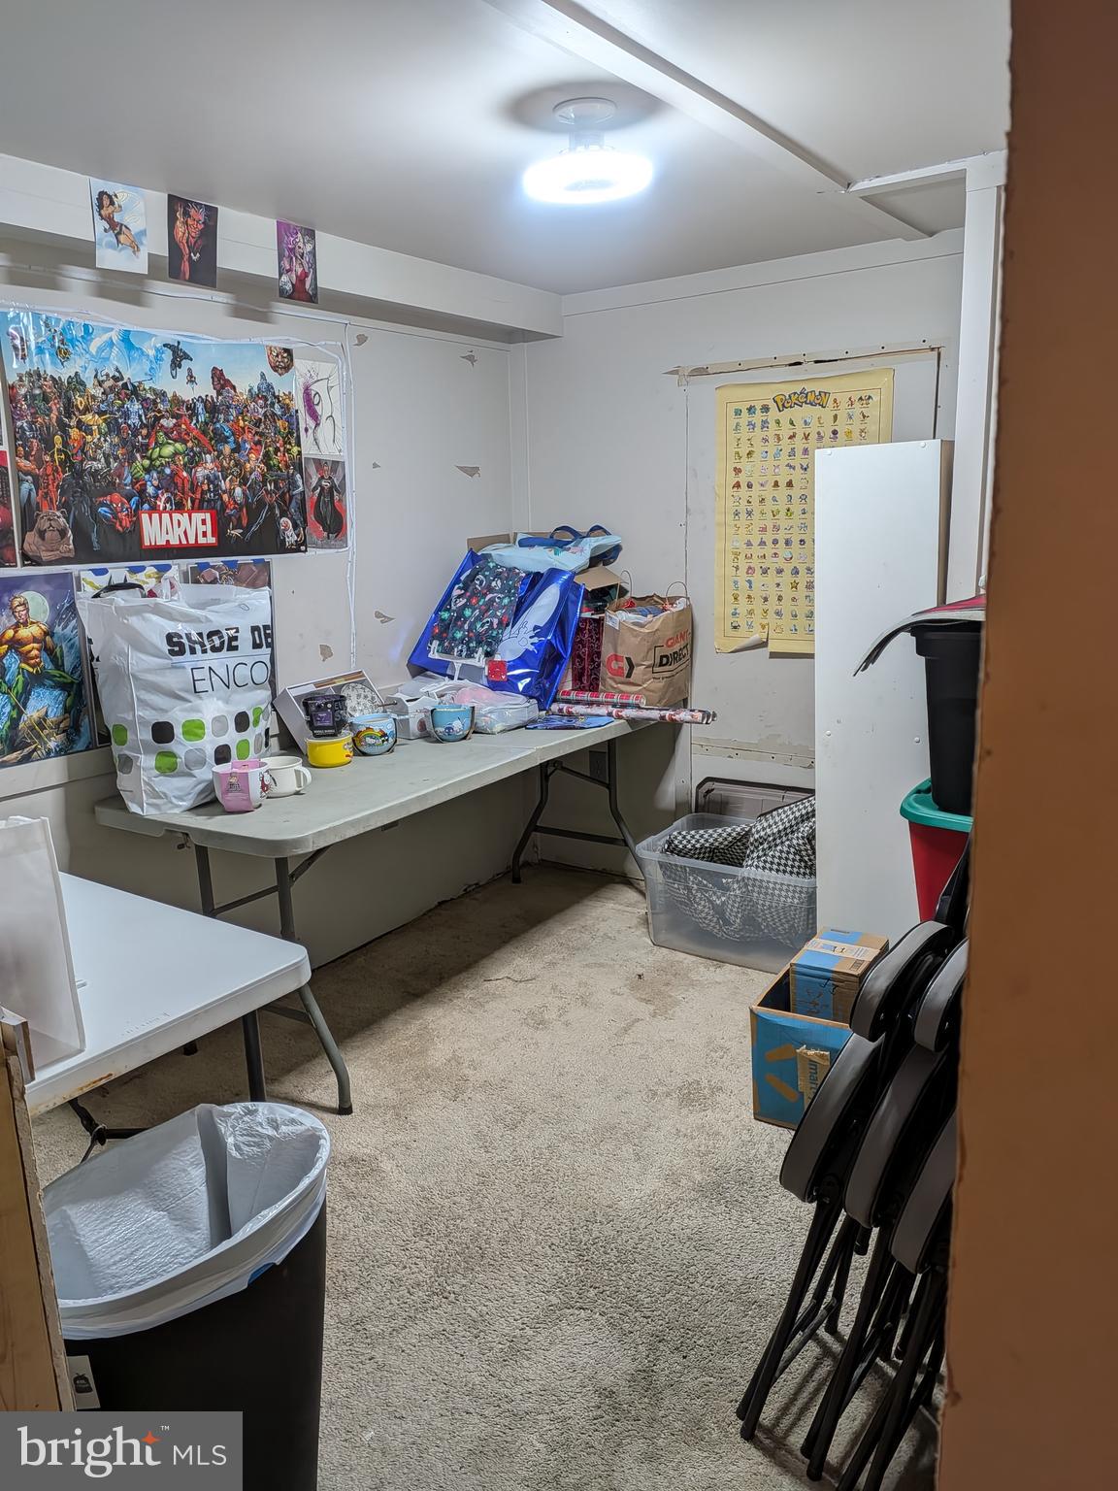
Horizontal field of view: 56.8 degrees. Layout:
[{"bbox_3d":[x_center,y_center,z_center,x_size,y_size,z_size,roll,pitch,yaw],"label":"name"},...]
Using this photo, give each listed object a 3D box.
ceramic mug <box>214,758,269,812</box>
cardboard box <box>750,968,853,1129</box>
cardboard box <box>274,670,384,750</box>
[{"bbox_3d":[-0.771,0.100,2.528,0.135,0.100,0.140,-7,14,-19],"label":"ceramic mug"},{"bbox_3d":[0.677,0.711,2.462,0.293,0.283,0.384,7,15,34],"label":"cardboard box"},{"bbox_3d":[-0.692,-0.099,3.157,0.080,0.181,0.290,-27,-4,36],"label":"cardboard box"}]

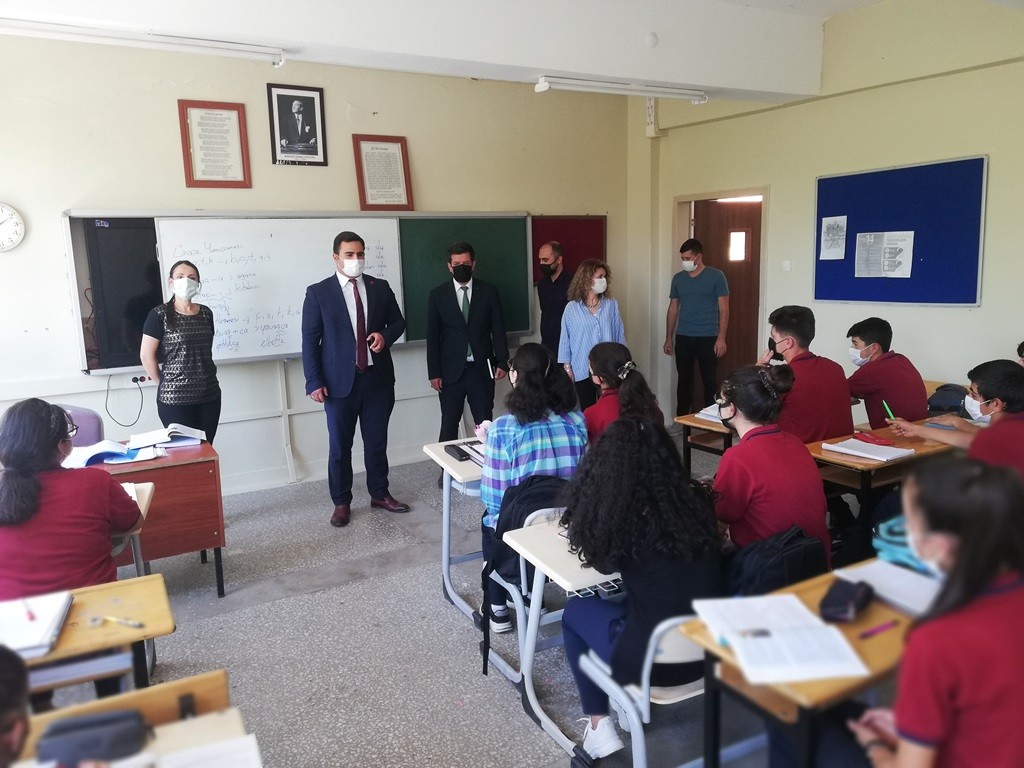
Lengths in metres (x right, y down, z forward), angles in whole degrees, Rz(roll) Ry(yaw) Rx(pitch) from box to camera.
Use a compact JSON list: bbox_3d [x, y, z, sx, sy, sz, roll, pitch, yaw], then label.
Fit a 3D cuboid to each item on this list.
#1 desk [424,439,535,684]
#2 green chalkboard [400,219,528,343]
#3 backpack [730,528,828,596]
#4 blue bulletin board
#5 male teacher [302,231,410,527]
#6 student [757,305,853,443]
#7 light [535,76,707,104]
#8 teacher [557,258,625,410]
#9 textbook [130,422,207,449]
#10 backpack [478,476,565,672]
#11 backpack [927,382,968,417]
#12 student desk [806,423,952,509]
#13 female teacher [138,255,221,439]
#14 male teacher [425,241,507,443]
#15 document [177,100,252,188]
[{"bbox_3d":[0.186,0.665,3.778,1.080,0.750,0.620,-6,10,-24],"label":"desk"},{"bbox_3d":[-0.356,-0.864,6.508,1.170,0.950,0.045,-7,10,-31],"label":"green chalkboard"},{"bbox_3d":[0.795,0.618,2.335,0.340,0.410,0.200,-6,11,-27],"label":"backpack"},{"bbox_3d":[2.546,-0.991,5.369,0.030,0.906,1.221,-7,10,-32],"label":"blue bulletin board"},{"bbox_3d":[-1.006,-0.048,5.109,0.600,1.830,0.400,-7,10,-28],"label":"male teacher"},{"bbox_3d":[1.463,0.264,4.187,0.500,1.340,0.650,-7,11,-30],"label":"student"},{"bbox_3d":[0.730,-1.861,5.108,1.250,0.085,0.120,-6,10,-28],"label":"light"},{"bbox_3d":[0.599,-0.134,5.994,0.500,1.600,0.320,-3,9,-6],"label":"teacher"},{"bbox_3d":[-1.777,0.264,4.104,0.365,0.070,0.250,-7,10,-32],"label":"textbook"},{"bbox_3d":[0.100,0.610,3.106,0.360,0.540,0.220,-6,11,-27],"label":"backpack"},{"bbox_3d":[2.653,0.219,4.800,0.200,0.420,0.310,-7,10,-31],"label":"backpack"},{"bbox_3d":[1.841,0.621,3.765,1.200,0.740,0.420,-7,10,-31],"label":"student desk"},{"bbox_3d":[-1.975,0.098,4.873,0.450,1.675,0.320,-7,10,-28],"label":"female teacher"},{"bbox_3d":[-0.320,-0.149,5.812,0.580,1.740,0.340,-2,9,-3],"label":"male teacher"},{"bbox_3d":[-1.998,-1.621,5.416,0.432,0.570,0.030,-7,10,-32],"label":"document"}]

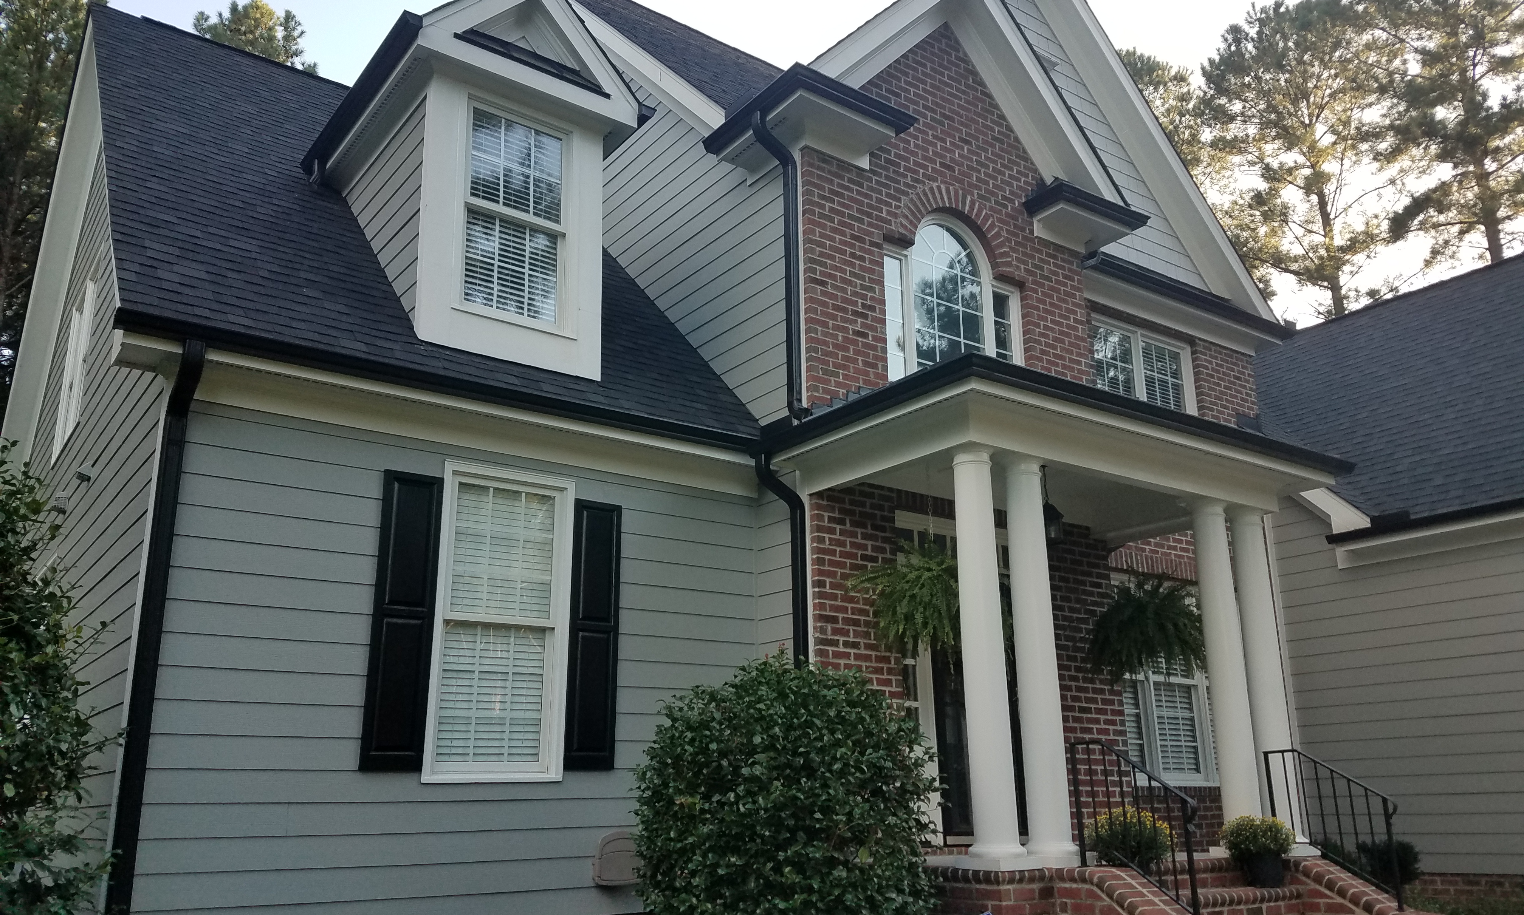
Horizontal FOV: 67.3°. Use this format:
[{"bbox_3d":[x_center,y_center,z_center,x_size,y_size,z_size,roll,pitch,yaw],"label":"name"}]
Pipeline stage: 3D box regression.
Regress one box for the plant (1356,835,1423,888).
[{"bbox_3d":[5.781,3.771,10.564,0.560,0.540,0.560,11,-20,-35],"label":"plant"}]

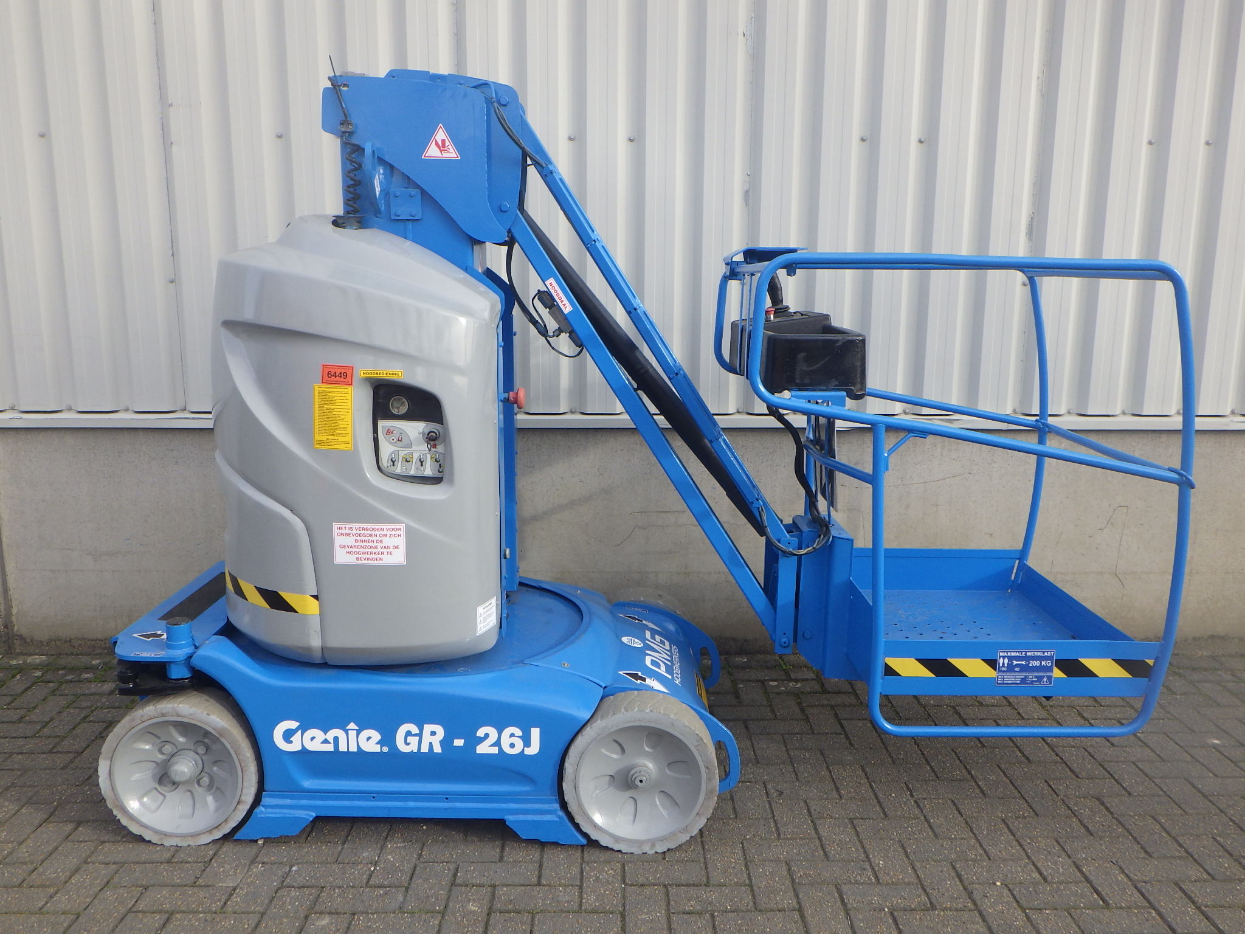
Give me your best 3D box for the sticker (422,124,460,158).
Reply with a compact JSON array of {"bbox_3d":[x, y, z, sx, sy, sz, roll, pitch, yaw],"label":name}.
[{"bbox_3d":[-0.471,-0.845,2.620,0.101,0.095,0.002,1,10,1],"label":"sticker"}]

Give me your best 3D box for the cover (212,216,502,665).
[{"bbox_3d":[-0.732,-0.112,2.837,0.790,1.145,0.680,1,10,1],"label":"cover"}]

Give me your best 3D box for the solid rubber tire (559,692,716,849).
[{"bbox_3d":[0.045,0.796,2.639,0.398,0.398,0.125,1,10,1],"label":"solid rubber tire"}]

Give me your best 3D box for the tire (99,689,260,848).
[{"bbox_3d":[-1.143,0.787,2.658,0.398,0.398,0.125,1,10,1],"label":"tire"}]

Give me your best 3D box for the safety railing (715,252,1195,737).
[{"bbox_3d":[0.847,0.011,2.931,1.100,1.200,0.960,0,10,0],"label":"safety railing"}]

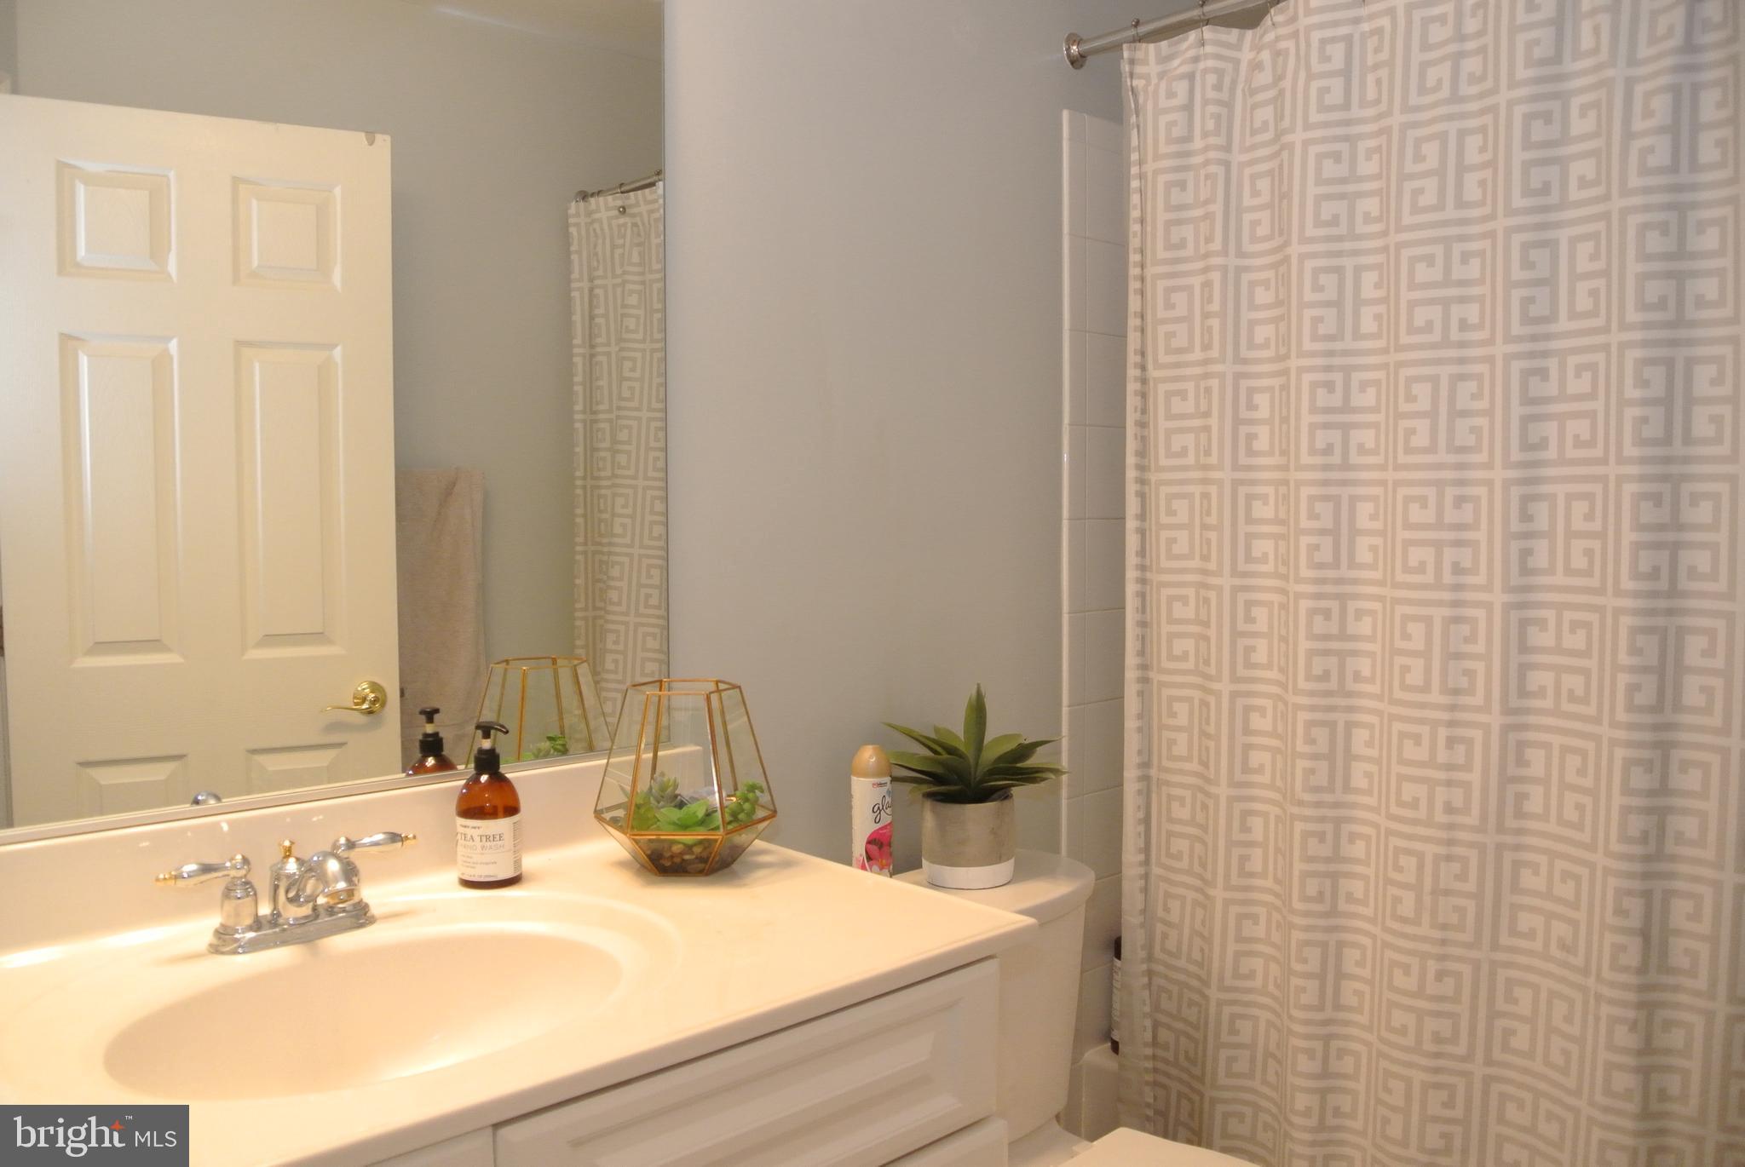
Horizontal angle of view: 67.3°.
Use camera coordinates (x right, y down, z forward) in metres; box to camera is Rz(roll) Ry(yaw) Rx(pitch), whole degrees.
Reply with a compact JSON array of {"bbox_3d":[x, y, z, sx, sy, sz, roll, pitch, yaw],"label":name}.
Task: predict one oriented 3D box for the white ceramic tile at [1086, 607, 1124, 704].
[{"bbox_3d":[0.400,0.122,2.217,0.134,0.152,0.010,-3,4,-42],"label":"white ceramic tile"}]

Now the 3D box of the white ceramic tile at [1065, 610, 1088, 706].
[{"bbox_3d":[0.328,0.126,2.150,0.057,0.152,0.010,-3,4,-42],"label":"white ceramic tile"}]

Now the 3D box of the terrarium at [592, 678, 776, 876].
[{"bbox_3d":[-0.208,0.215,1.457,0.203,0.201,0.178,0,3,-1],"label":"terrarium"}]

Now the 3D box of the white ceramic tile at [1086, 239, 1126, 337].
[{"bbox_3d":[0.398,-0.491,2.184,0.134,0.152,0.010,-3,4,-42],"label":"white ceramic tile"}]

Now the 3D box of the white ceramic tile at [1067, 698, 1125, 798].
[{"bbox_3d":[0.376,0.279,2.234,0.150,0.153,0.010,-2,4,-43],"label":"white ceramic tile"}]

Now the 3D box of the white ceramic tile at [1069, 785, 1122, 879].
[{"bbox_3d":[0.382,0.431,2.246,0.150,0.153,0.010,-2,4,-43],"label":"white ceramic tile"}]

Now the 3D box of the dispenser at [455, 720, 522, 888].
[{"bbox_3d":[-0.409,0.232,1.398,0.067,0.172,0.067,0,3,0],"label":"dispenser"}]

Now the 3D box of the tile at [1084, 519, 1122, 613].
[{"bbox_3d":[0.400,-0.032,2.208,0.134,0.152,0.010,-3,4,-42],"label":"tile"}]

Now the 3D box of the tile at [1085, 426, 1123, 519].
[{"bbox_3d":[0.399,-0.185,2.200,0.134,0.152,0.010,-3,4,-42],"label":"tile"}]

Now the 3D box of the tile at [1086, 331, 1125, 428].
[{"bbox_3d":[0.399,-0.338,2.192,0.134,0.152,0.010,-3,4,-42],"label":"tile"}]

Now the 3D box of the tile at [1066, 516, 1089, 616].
[{"bbox_3d":[0.336,-0.030,2.183,0.060,0.153,0.010,-2,4,-43],"label":"tile"}]

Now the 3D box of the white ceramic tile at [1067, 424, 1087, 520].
[{"bbox_3d":[0.335,-0.185,2.175,0.060,0.153,0.010,-2,4,-43],"label":"white ceramic tile"}]

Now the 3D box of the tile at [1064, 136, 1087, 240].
[{"bbox_3d":[0.325,-0.641,2.110,0.057,0.152,0.010,-3,4,-42],"label":"tile"}]

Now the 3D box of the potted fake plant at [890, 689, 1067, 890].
[{"bbox_3d":[0.143,0.276,1.820,0.258,0.275,0.245,0,3,0],"label":"potted fake plant"}]

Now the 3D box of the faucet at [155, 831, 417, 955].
[{"bbox_3d":[-0.505,0.282,1.183,0.232,0.092,0.147,-2,4,-43],"label":"faucet"}]

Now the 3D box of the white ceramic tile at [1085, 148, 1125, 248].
[{"bbox_3d":[0.408,-0.659,2.224,0.150,0.153,0.010,-2,4,-43],"label":"white ceramic tile"}]

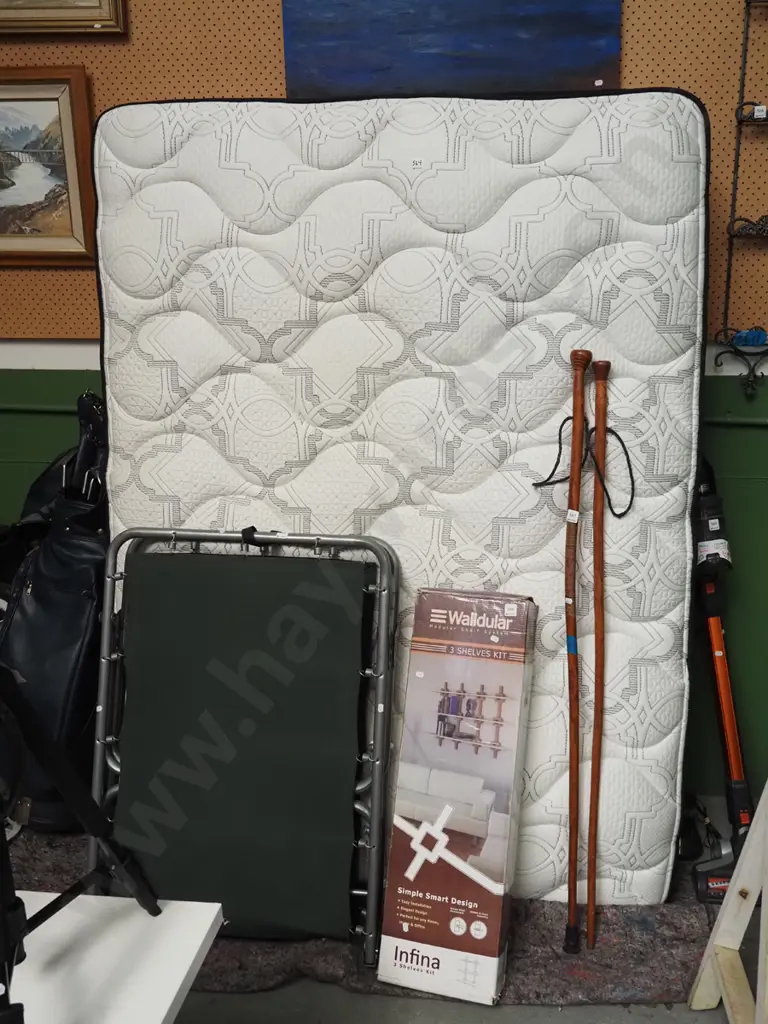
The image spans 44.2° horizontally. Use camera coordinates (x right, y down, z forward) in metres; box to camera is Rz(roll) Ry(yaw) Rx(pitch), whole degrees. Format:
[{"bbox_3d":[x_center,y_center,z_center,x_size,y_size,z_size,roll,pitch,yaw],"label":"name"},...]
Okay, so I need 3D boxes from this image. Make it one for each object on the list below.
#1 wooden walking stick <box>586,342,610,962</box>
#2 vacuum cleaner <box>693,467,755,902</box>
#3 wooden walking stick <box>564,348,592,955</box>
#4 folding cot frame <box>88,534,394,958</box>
[{"bbox_3d":[0.478,0.322,2.130,0.045,1.325,0.045,1,1,7],"label":"wooden walking stick"},{"bbox_3d":[0.842,0.413,2.368,0.260,1.110,0.195,-6,-3,9],"label":"vacuum cleaner"},{"bbox_3d":[0.432,0.312,2.127,0.055,1.350,0.052,1,1,7],"label":"wooden walking stick"},{"bbox_3d":[-0.326,0.518,2.198,0.695,0.955,0.115,2,-3,9],"label":"folding cot frame"}]

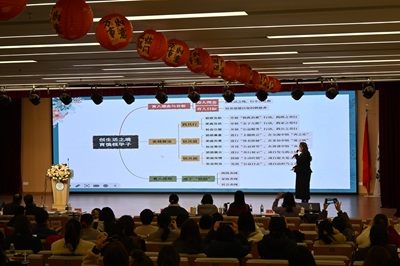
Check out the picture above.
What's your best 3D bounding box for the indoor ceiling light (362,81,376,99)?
[{"bbox_3d":[4.225,-1.053,20.768,0.330,0.430,0.340,-1,1,13],"label":"indoor ceiling light"}]

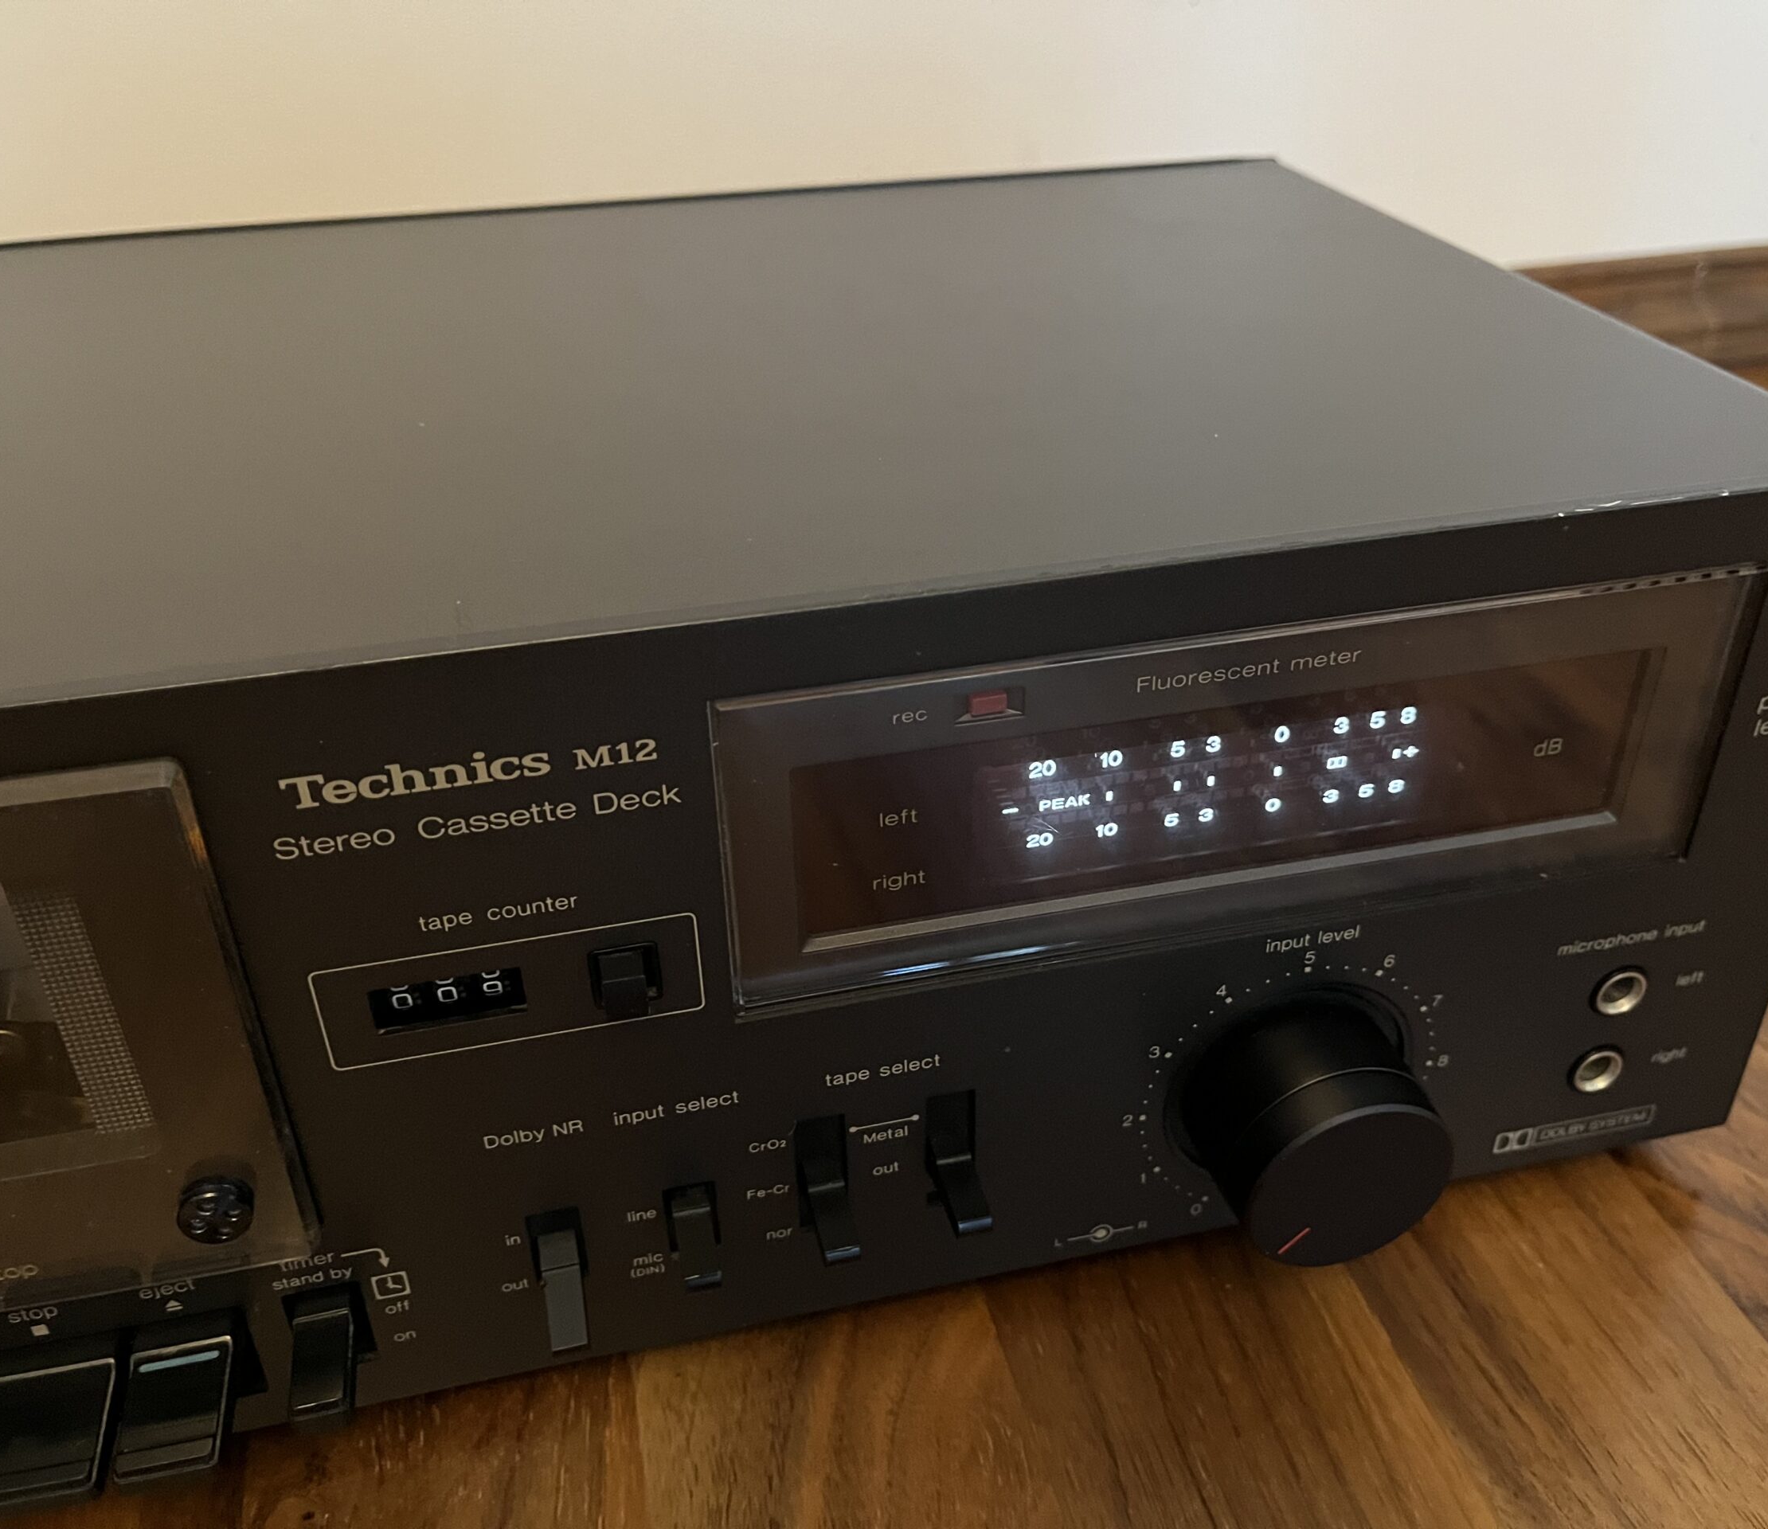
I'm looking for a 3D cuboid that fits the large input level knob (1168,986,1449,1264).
[{"bbox_3d":[0.060,0.051,0.209,0.034,0.034,0.019,-8,33,-11],"label":"large input level knob"}]

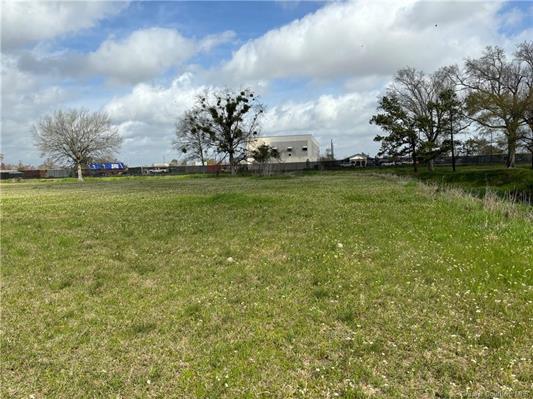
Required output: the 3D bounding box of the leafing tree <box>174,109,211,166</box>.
[{"bbox_3d":[-14.060,-11.210,76.000,6.840,12.160,6.150,-2,5,0],"label":"leafing tree"}]

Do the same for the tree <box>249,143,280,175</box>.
[{"bbox_3d":[-0.310,-6.200,62.000,4.960,5.270,4.460,-2,5,0],"label":"tree"}]

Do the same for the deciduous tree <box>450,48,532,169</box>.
[{"bbox_3d":[31.350,-12.880,56.000,11.200,17.080,10.640,-2,5,0],"label":"deciduous tree"}]

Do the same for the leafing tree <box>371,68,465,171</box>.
[{"bbox_3d":[20.760,-10.930,55.000,12.920,14.160,10.340,-2,5,0],"label":"leafing tree"}]

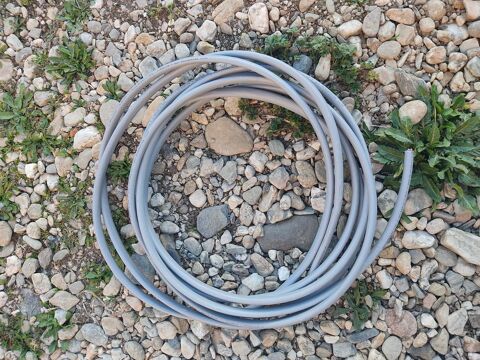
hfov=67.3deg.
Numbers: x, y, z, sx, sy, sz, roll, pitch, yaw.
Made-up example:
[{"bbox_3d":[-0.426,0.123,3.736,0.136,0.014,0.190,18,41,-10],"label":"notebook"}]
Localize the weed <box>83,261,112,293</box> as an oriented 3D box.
[{"bbox_3d":[-0.400,0.271,1.014,0.076,0.035,0.096,0,76,0],"label":"weed"}]

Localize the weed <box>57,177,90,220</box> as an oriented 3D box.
[{"bbox_3d":[-0.492,0.054,1.068,0.086,0.035,0.143,0,76,0],"label":"weed"}]

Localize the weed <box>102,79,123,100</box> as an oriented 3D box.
[{"bbox_3d":[-0.408,-0.290,1.154,0.057,0.035,0.074,0,76,0],"label":"weed"}]

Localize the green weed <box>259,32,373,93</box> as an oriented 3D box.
[{"bbox_3d":[0.244,-0.380,1.164,0.375,0.060,0.216,0,76,0],"label":"green weed"}]

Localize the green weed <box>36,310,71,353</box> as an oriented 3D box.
[{"bbox_3d":[-0.504,0.409,0.977,0.075,0.040,0.114,0,76,0],"label":"green weed"}]

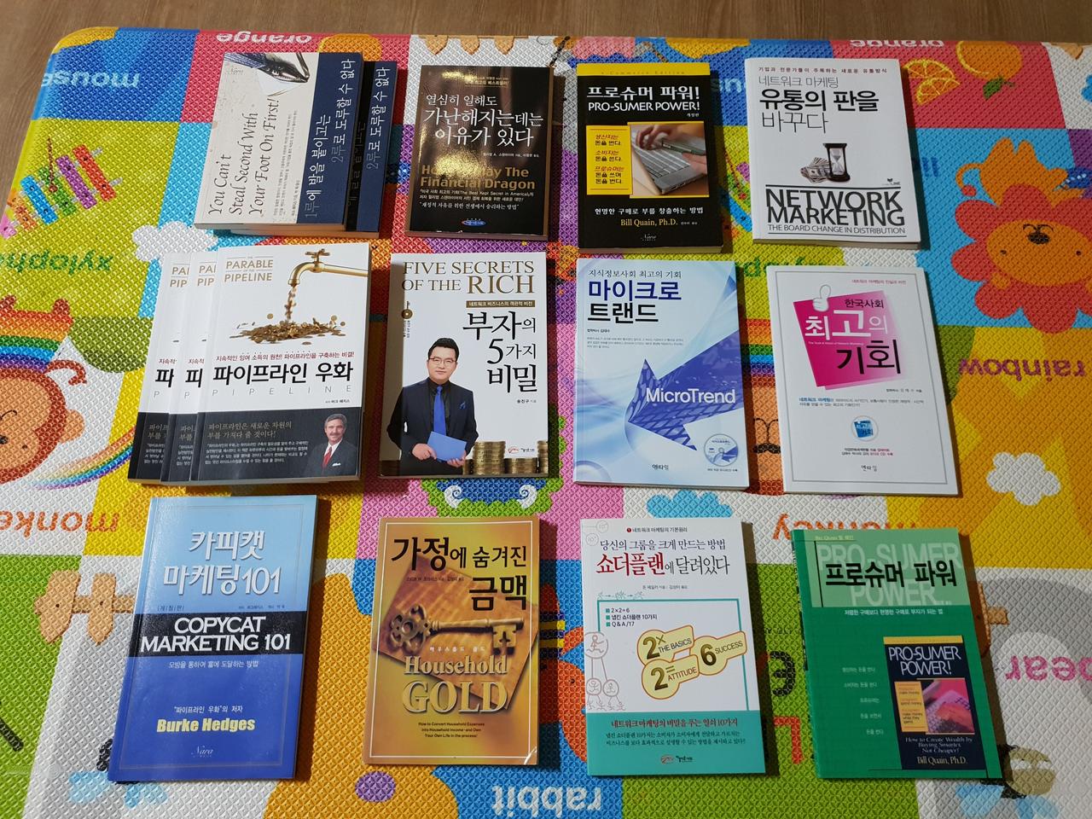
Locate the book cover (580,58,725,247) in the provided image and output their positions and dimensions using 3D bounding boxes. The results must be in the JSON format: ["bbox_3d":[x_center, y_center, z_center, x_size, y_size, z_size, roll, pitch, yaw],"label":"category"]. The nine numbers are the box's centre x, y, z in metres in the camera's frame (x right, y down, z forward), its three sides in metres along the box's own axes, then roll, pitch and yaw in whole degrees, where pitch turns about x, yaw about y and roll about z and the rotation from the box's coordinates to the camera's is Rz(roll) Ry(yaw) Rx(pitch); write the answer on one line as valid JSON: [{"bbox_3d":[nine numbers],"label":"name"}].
[{"bbox_3d":[0.104,-0.262,0.847,0.141,0.013,0.224,0,71,1],"label":"book cover"}]

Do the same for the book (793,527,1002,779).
[{"bbox_3d":[0.287,0.199,0.684,0.142,0.011,0.197,-1,71,1],"label":"book"}]

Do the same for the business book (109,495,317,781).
[{"bbox_3d":[-0.278,0.189,0.699,0.149,0.009,0.231,-1,71,1],"label":"business book"}]

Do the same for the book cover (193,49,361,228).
[{"bbox_3d":[-0.270,-0.279,0.846,0.147,0.013,0.209,1,71,1],"label":"book cover"}]

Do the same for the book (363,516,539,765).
[{"bbox_3d":[-0.076,0.191,0.693,0.139,0.012,0.199,0,71,1],"label":"book"}]

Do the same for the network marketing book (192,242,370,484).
[{"bbox_3d":[-0.239,-0.047,0.758,0.146,0.011,0.231,-2,71,0],"label":"network marketing book"}]

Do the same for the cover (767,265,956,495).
[{"bbox_3d":[0.290,-0.031,0.766,0.152,0.007,0.225,1,71,1],"label":"cover"}]

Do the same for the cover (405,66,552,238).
[{"bbox_3d":[-0.066,-0.270,0.854,0.143,0.011,0.205,2,71,2],"label":"cover"}]

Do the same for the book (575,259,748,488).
[{"bbox_3d":[0.105,-0.037,0.769,0.154,0.012,0.223,1,71,1],"label":"book"}]

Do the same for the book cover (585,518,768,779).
[{"bbox_3d":[0.103,0.195,0.689,0.140,0.011,0.204,-1,71,1],"label":"book cover"}]

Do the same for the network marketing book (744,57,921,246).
[{"bbox_3d":[0.290,-0.268,0.846,0.163,0.012,0.221,2,71,2],"label":"network marketing book"}]

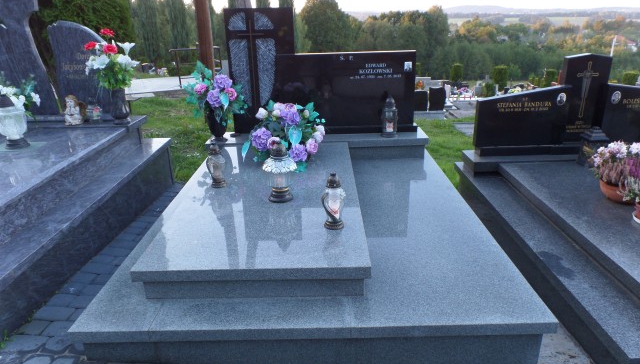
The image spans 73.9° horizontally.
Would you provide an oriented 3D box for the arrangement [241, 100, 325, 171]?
[{"bbox_3d":[-0.275,-0.372,3.198,0.600,0.450,0.460,-1,21,1],"label":"arrangement"}]

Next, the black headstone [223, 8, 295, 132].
[{"bbox_3d":[-0.475,-0.917,3.583,0.548,1.008,0.099,-1,22,1],"label":"black headstone"}]

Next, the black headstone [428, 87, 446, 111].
[{"bbox_3d":[2.770,-1.964,10.000,0.400,0.580,0.100,-1,21,1],"label":"black headstone"}]

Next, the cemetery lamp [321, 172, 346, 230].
[{"bbox_3d":[0.073,0.090,2.189,0.126,0.298,0.120,-1,21,1],"label":"cemetery lamp"}]

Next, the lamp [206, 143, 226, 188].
[{"bbox_3d":[-0.672,-0.112,2.774,0.121,0.288,0.115,-1,21,1],"label":"lamp"}]

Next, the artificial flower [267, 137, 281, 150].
[{"bbox_3d":[-0.333,-0.277,3.061,0.095,0.090,0.080,6,23,18],"label":"artificial flower"}]

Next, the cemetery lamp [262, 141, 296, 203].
[{"bbox_3d":[-0.243,-0.068,2.536,0.206,0.357,0.206,-1,21,1],"label":"cemetery lamp"}]

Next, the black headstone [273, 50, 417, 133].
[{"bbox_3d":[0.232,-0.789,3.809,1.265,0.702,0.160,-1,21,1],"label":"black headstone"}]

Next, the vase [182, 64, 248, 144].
[{"bbox_3d":[-0.902,-0.682,3.673,0.500,0.650,0.400,-1,21,1],"label":"vase"}]

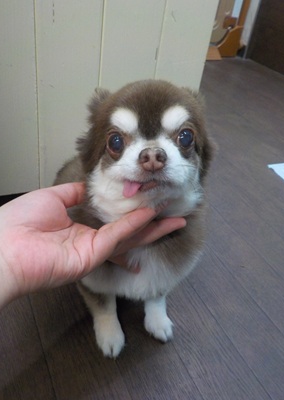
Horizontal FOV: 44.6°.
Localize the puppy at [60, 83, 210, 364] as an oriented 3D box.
[{"bbox_3d":[-0.029,0.003,0.433,0.145,0.300,0.255,2,32,-10],"label":"puppy"}]

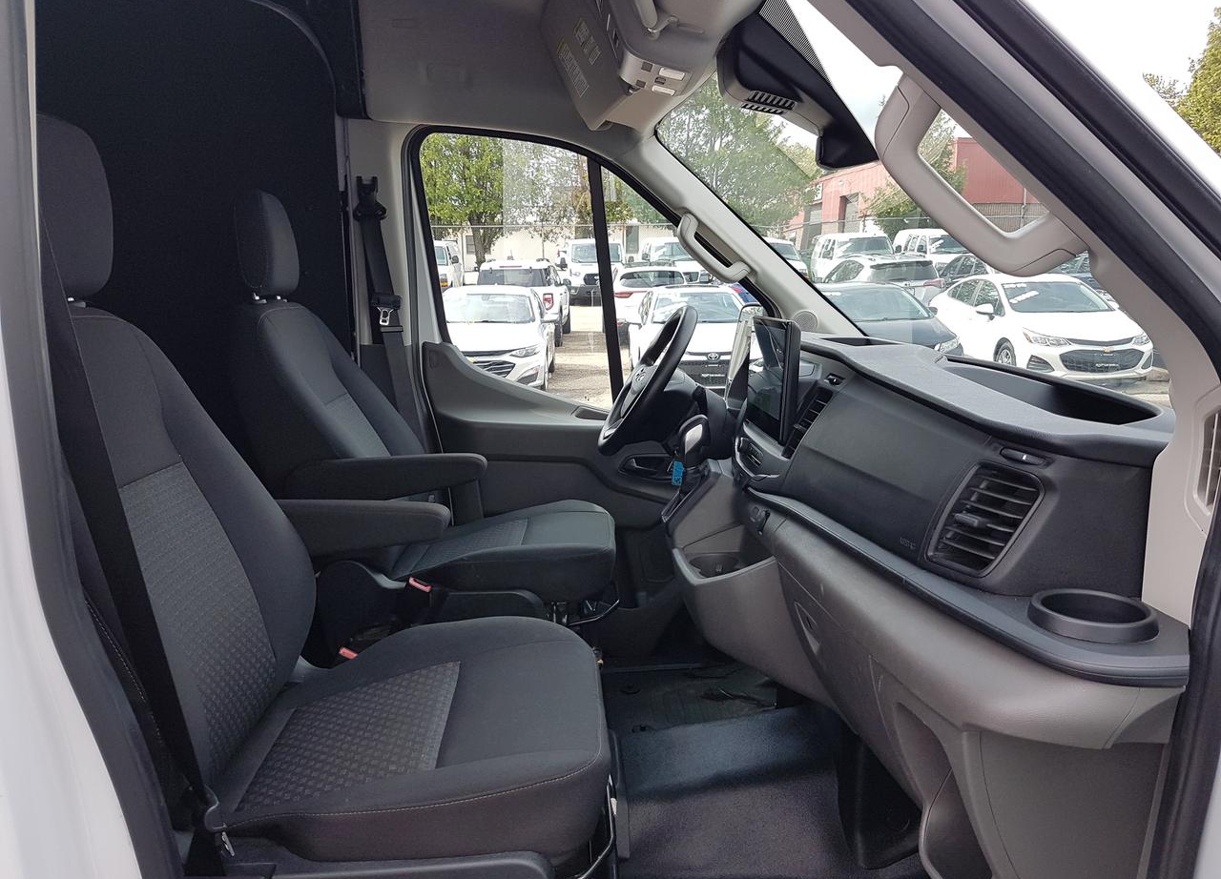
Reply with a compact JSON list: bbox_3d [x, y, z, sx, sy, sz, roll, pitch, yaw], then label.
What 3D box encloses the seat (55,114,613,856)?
[{"bbox_3d":[-0.375,0.018,1.213,0.790,0.870,0.540,0,10,0],"label":"seat"}]

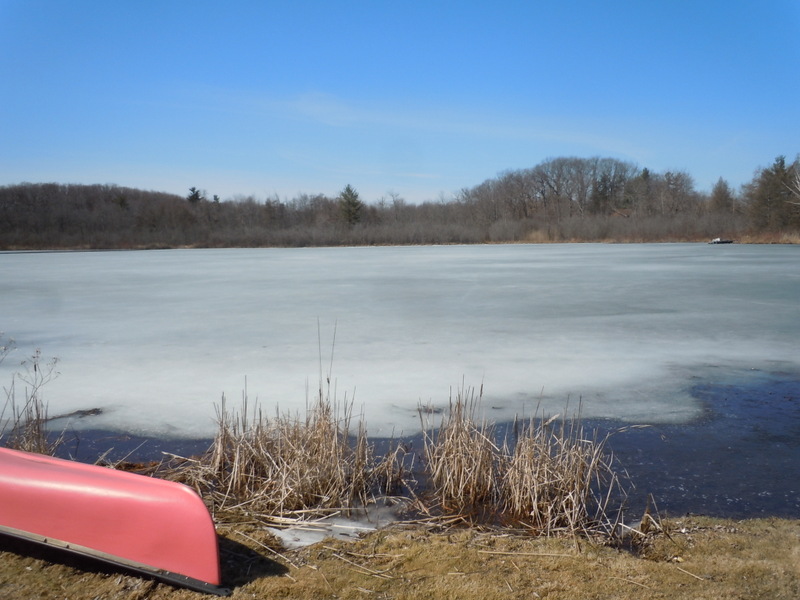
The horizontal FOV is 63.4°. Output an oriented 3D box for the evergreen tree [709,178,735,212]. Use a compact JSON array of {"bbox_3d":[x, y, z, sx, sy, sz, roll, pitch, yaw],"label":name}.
[{"bbox_3d":[62.100,-18.060,125.000,5.100,11.500,5.100,0,6,0],"label":"evergreen tree"}]

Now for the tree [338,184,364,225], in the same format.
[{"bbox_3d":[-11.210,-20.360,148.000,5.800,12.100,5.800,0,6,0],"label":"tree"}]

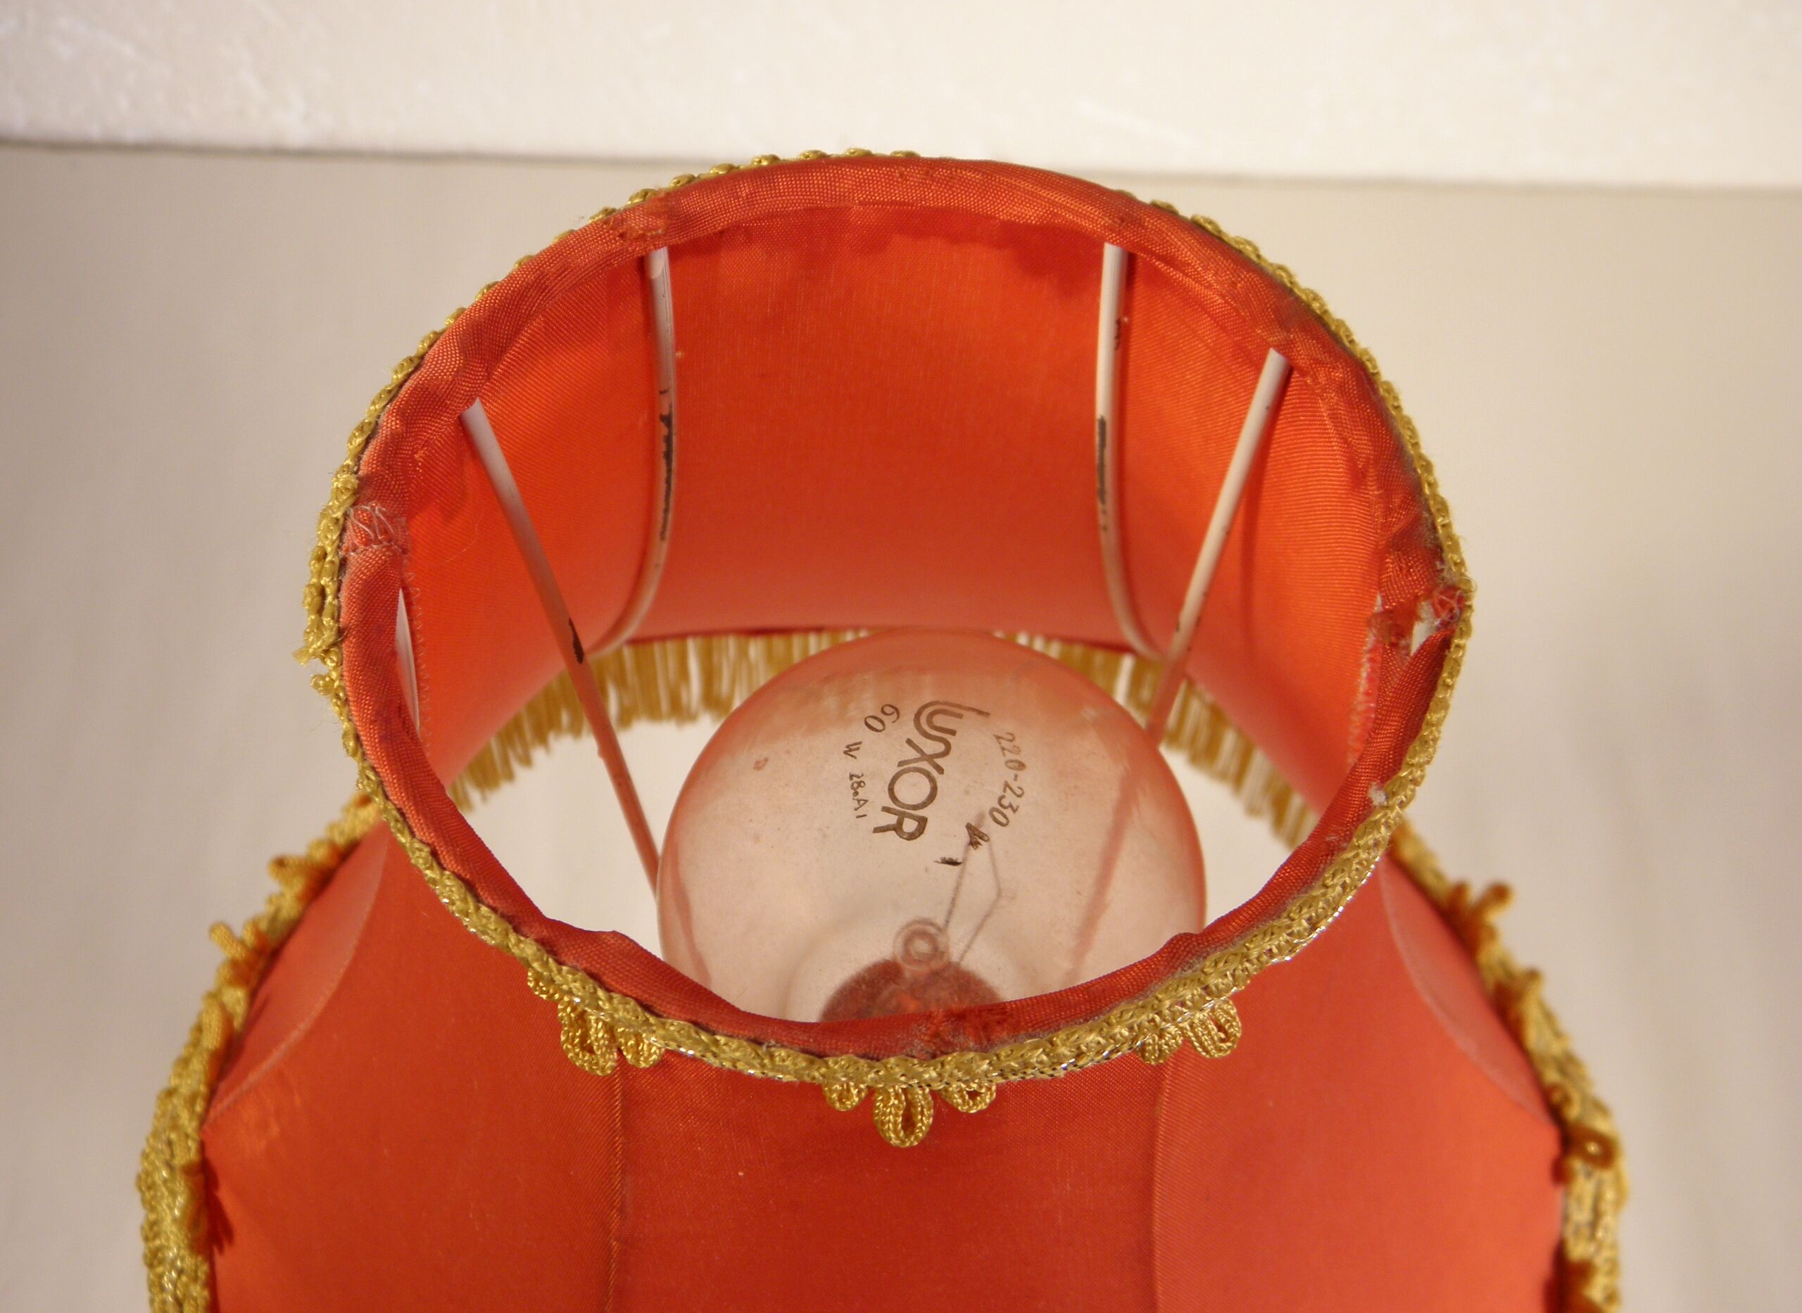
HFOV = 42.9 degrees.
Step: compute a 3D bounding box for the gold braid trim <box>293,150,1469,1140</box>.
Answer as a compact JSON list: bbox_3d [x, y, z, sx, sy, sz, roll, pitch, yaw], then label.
[{"bbox_3d":[-0.001,-0.007,0.218,0.107,0.015,0.107,-1,56,0],"label":"gold braid trim"}]

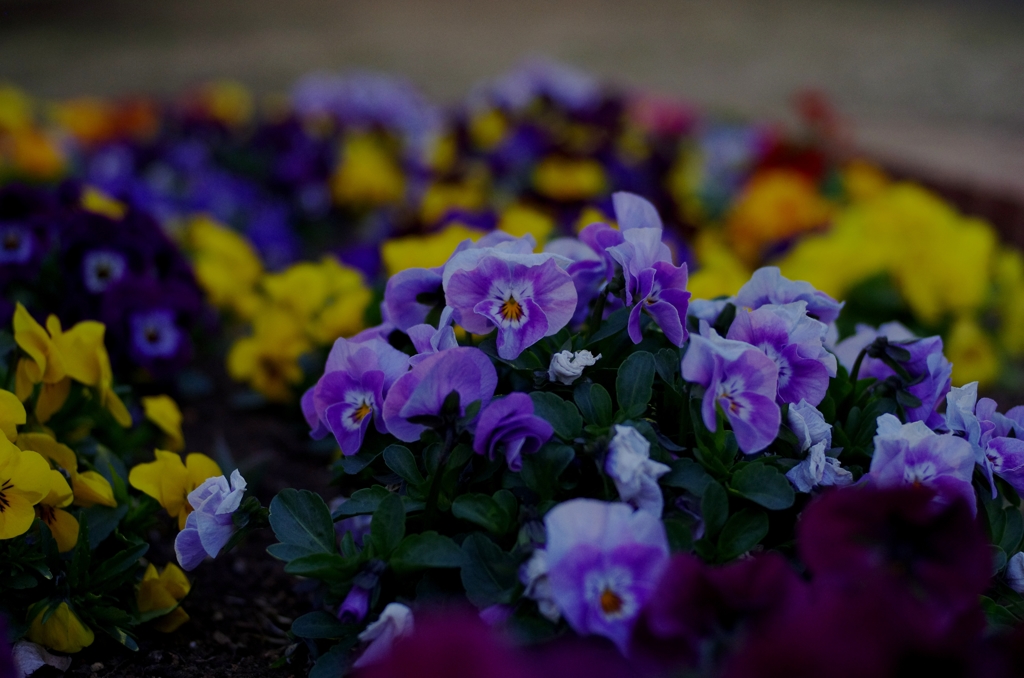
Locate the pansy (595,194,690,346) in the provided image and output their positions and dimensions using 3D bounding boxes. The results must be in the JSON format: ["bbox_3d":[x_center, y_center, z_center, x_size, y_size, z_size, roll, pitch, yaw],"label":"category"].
[{"bbox_3d":[0.046,-0.024,0.600,0.031,0.052,0.019,-2,4,-41],"label":"pansy"}]

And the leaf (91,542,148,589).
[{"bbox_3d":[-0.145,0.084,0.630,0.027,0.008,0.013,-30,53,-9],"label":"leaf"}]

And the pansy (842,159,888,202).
[{"bbox_3d":[0.291,-0.130,1.400,0.040,0.040,0.022,0,15,0],"label":"pansy"}]

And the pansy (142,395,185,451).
[{"bbox_3d":[-0.158,0.038,0.770,0.021,0.032,0.026,15,21,43],"label":"pansy"}]

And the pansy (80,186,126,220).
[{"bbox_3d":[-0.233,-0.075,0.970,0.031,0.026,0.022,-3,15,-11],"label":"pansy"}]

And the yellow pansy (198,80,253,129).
[{"bbox_3d":[-0.244,-0.200,1.450,0.043,0.041,0.024,0,15,0],"label":"yellow pansy"}]

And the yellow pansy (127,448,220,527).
[{"bbox_3d":[-0.121,0.055,0.614,0.035,0.029,0.020,-6,18,-21],"label":"yellow pansy"}]

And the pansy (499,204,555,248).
[{"bbox_3d":[0.009,-0.066,1.020,0.036,0.033,0.022,0,17,0],"label":"pansy"}]

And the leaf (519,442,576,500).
[{"bbox_3d":[0.012,0.045,0.578,0.019,0.020,0.012,0,15,0],"label":"leaf"}]

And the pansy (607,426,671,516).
[{"bbox_3d":[0.042,0.044,0.565,0.019,0.029,0.016,-11,0,-16],"label":"pansy"}]

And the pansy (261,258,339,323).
[{"bbox_3d":[-0.120,-0.027,0.960,0.044,0.037,0.026,-2,17,-6],"label":"pansy"}]

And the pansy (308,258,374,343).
[{"bbox_3d":[-0.100,-0.022,0.990,0.041,0.048,0.026,-2,15,-8],"label":"pansy"}]

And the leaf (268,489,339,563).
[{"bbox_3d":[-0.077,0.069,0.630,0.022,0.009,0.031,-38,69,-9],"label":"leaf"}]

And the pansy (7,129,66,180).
[{"bbox_3d":[-0.371,-0.144,1.330,0.043,0.037,0.028,0,17,0],"label":"pansy"}]

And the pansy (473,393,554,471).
[{"bbox_3d":[0.001,0.031,0.575,0.024,0.022,0.019,-2,6,-22],"label":"pansy"}]

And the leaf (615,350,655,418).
[{"bbox_3d":[0.043,0.015,0.590,0.013,0.022,0.007,6,-6,1],"label":"leaf"}]

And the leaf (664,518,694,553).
[{"bbox_3d":[0.053,0.065,0.555,0.013,0.013,0.009,0,15,0],"label":"leaf"}]

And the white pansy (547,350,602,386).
[{"bbox_3d":[0.025,0.012,0.695,0.021,0.015,0.017,0,17,0],"label":"white pansy"}]

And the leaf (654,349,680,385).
[{"bbox_3d":[0.054,0.010,0.600,0.010,0.014,0.007,0,15,0],"label":"leaf"}]

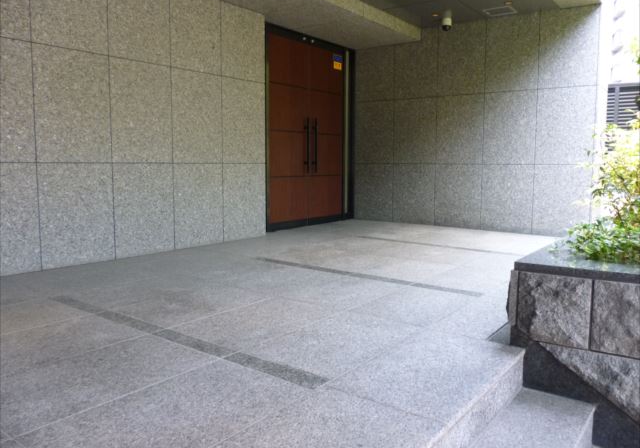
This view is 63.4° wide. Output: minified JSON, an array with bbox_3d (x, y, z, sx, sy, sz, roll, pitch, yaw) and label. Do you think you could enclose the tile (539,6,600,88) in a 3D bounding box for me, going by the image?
[{"bbox_3d":[2.829,-2.003,5.868,0.622,0.893,0.030,5,8,37],"label":"tile"}]

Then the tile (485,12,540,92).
[{"bbox_3d":[2.330,-2.048,6.243,0.630,0.893,0.030,5,8,37],"label":"tile"}]

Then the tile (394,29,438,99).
[{"bbox_3d":[1.269,-2.094,6.802,0.614,0.862,0.030,5,8,37],"label":"tile"}]

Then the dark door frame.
[{"bbox_3d":[-0.117,-1.199,6.845,0.132,2.442,2.024,5,8,37],"label":"dark door frame"}]

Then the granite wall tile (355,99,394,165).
[{"bbox_3d":[0.768,-1.283,7.274,0.621,0.858,0.030,5,8,37],"label":"granite wall tile"}]

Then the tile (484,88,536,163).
[{"bbox_3d":[2.253,-1.145,6.167,0.614,0.858,0.030,5,8,37],"label":"tile"}]

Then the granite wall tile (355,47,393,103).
[{"bbox_3d":[0.794,-2.121,7.403,0.661,0.766,0.030,5,8,37],"label":"granite wall tile"}]

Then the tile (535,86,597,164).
[{"bbox_3d":[2.804,-1.121,5.917,0.631,0.880,0.030,5,8,37],"label":"tile"}]

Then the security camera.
[{"bbox_3d":[1.473,-2.351,5.980,0.110,0.248,0.110,5,8,37],"label":"security camera"}]

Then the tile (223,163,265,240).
[{"bbox_3d":[-0.812,-0.248,5.589,0.030,0.806,0.648,5,8,37],"label":"tile"}]

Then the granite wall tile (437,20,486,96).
[{"bbox_3d":[1.763,-2.049,6.434,0.614,0.862,0.030,5,8,37],"label":"granite wall tile"}]

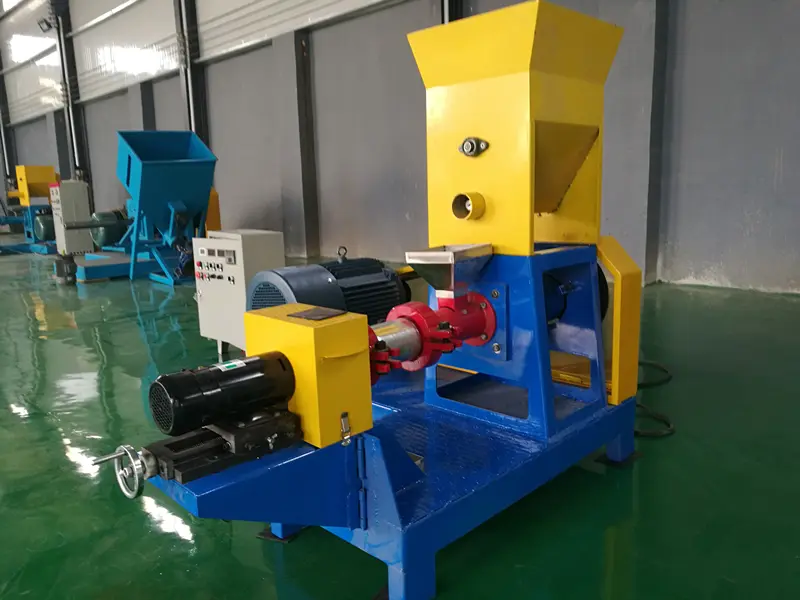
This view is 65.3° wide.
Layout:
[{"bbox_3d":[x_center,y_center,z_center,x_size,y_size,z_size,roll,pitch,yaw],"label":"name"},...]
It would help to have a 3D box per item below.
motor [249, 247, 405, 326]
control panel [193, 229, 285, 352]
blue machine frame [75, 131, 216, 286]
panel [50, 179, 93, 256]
[{"bbox_3d":[-0.301,0.012,2.811,0.660,0.460,0.420,-12,14,-44],"label":"motor"},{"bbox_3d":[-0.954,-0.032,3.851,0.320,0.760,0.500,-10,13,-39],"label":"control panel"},{"bbox_3d":[-2.983,-1.156,7.696,1.215,1.782,1.545,-12,14,-44],"label":"blue machine frame"},{"bbox_3d":[-4.026,-1.007,7.706,0.355,0.861,0.340,-12,14,-44],"label":"panel"}]

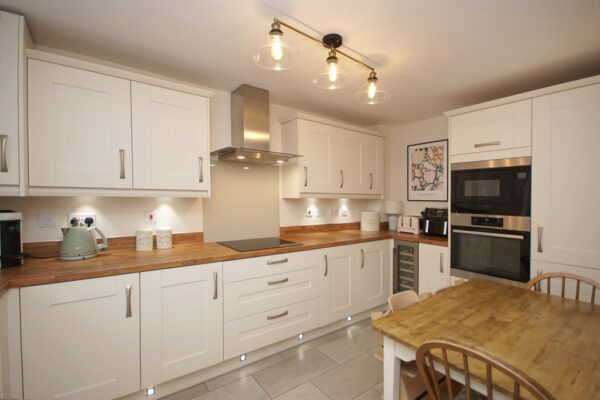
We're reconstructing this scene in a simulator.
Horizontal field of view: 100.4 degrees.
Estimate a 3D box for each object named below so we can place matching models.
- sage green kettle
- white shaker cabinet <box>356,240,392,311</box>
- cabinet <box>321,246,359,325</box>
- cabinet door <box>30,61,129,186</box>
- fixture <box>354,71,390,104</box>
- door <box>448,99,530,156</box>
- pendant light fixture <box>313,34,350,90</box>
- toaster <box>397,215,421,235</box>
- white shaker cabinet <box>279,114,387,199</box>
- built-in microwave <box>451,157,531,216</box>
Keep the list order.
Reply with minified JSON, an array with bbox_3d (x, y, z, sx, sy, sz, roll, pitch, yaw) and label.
[{"bbox_3d":[-1.469,0.270,1.716,0.242,0.245,0.170,0,0,-37],"label":"sage green kettle"},{"bbox_3d":[0.804,0.812,2.724,0.502,0.719,0.025,0,0,-34],"label":"white shaker cabinet"},{"bbox_3d":[0.388,0.810,2.449,0.494,0.719,0.025,0,0,-34],"label":"cabinet"},{"bbox_3d":[-1.345,-0.439,1.565,0.487,0.731,0.030,0,0,-34],"label":"cabinet door"},{"bbox_3d":[0.547,-0.875,1.885,0.250,0.220,0.250,0,0,0],"label":"fixture"},{"bbox_3d":[1.628,-0.602,2.168,0.030,0.373,0.584,0,0,-34],"label":"door"},{"bbox_3d":[0.212,-0.913,1.630,0.250,0.300,0.250,0,0,0],"label":"pendant light fixture"},{"bbox_3d":[1.429,0.312,3.168,0.270,0.200,0.265,0,0,-43],"label":"toaster"},{"bbox_3d":[0.438,-0.427,2.941,1.295,0.830,0.370,0,0,-34],"label":"white shaker cabinet"},{"bbox_3d":[1.811,-0.102,2.280,0.500,0.465,0.592,0,0,-34],"label":"built-in microwave"}]

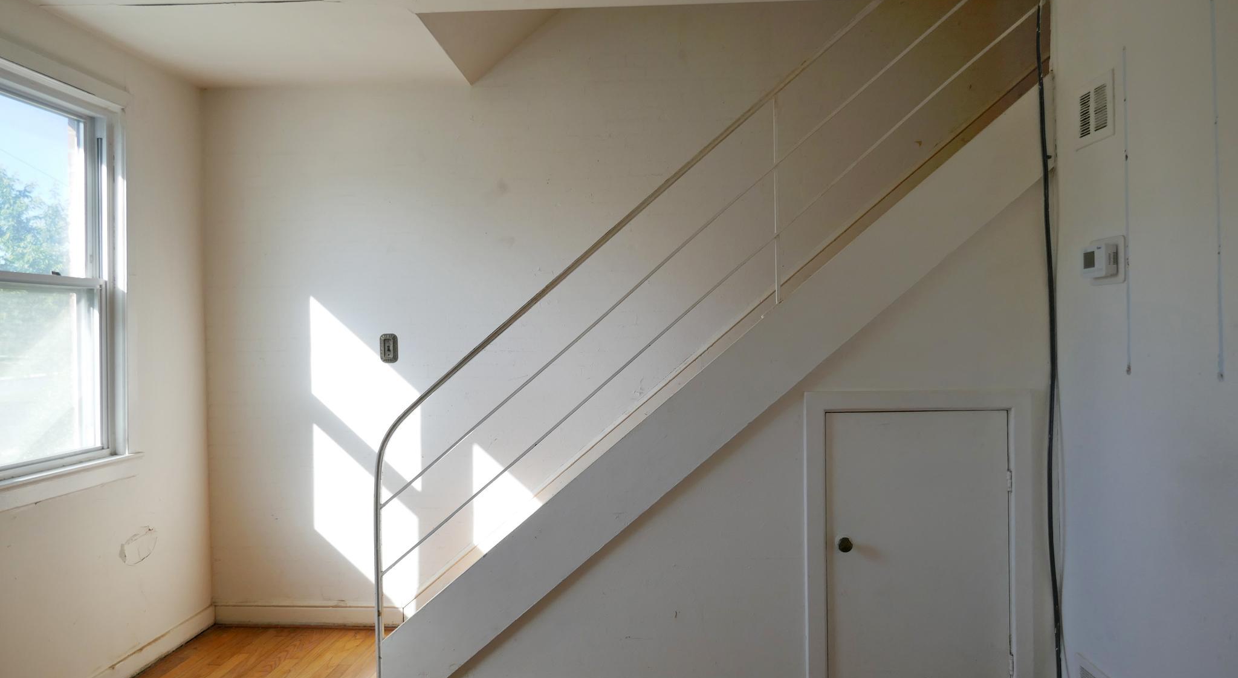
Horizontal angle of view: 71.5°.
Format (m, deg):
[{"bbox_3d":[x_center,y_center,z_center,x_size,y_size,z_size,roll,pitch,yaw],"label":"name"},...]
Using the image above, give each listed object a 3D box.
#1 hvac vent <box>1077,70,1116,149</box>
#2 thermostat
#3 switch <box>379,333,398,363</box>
[{"bbox_3d":[1.443,-0.693,2.623,0.015,0.195,0.236,-1,0,3],"label":"hvac vent"},{"bbox_3d":[1.431,-0.230,2.561,0.045,0.138,0.196,-1,0,3],"label":"thermostat"},{"bbox_3d":[-1.057,0.045,3.947,0.083,0.134,0.016,-1,0,3],"label":"switch"}]

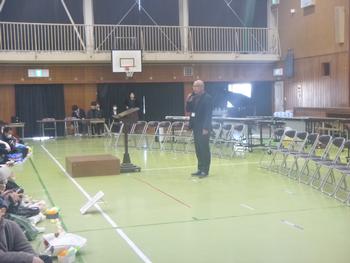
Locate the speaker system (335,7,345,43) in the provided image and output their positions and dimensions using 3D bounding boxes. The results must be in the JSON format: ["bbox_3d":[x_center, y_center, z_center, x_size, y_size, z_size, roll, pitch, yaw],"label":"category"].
[{"bbox_3d":[6.265,-4.030,20.772,0.220,1.400,0.320,-2,3,-17],"label":"speaker system"}]

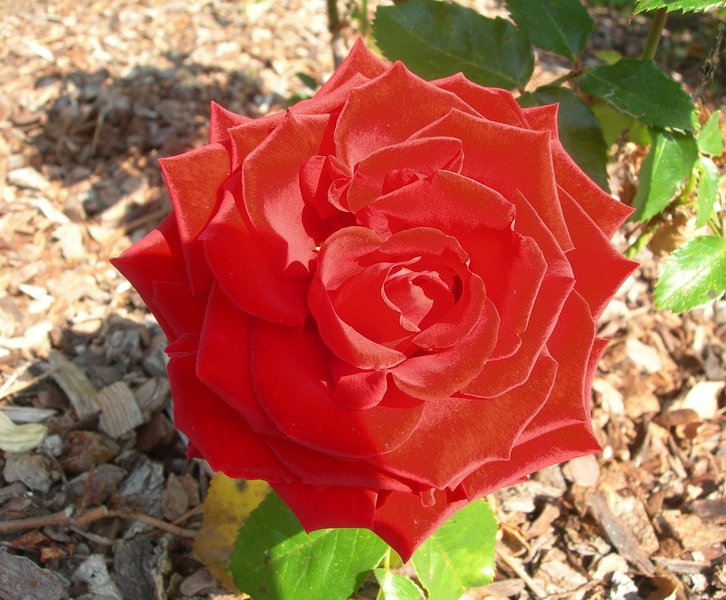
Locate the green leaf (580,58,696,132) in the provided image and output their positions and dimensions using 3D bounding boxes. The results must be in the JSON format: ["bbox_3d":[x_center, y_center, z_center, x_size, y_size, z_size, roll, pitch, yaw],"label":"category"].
[{"bbox_3d":[0.122,-0.091,0.390,0.055,0.009,0.030,24,51,13],"label":"green leaf"}]

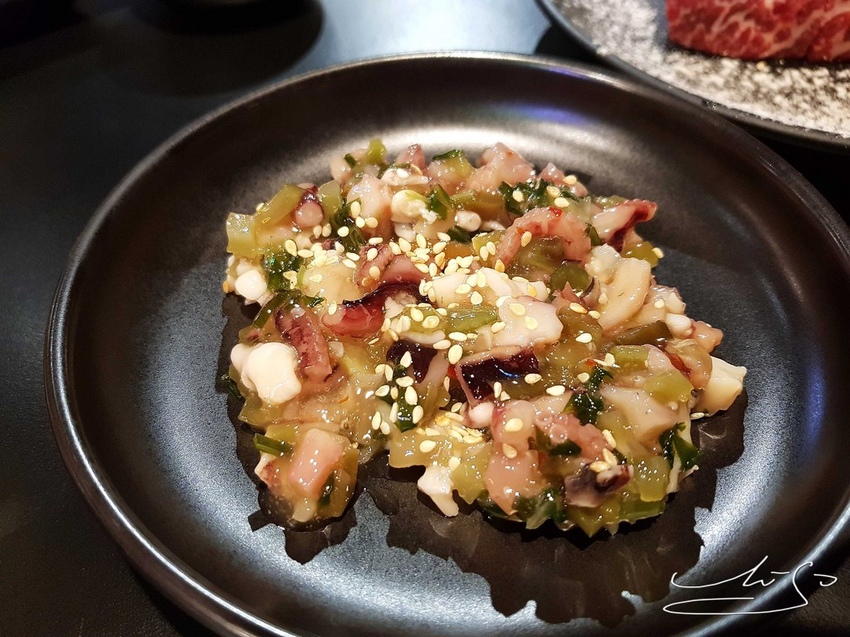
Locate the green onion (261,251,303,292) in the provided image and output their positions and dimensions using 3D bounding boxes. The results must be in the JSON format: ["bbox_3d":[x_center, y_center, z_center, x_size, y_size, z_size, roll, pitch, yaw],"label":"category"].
[{"bbox_3d":[-0.033,-0.011,0.150,0.009,0.004,0.008,7,49,5],"label":"green onion"}]

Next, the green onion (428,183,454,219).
[{"bbox_3d":[0.004,-0.031,0.170,0.005,0.004,0.008,-13,51,-12],"label":"green onion"}]

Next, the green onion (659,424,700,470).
[{"bbox_3d":[0.051,0.026,0.128,0.005,0.004,0.006,-13,50,-11],"label":"green onion"}]

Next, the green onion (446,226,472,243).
[{"bbox_3d":[0.009,-0.021,0.163,0.006,0.002,0.003,23,53,18],"label":"green onion"}]

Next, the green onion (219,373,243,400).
[{"bbox_3d":[-0.044,0.015,0.144,0.002,0.003,0.006,-34,58,-27],"label":"green onion"}]

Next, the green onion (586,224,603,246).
[{"bbox_3d":[0.044,-0.021,0.165,0.002,0.003,0.005,-9,50,-9],"label":"green onion"}]

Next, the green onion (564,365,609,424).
[{"bbox_3d":[0.032,0.015,0.126,0.007,0.004,0.010,14,50,11],"label":"green onion"}]

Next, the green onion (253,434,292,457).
[{"bbox_3d":[-0.030,0.025,0.127,0.007,0.003,0.003,9,50,7],"label":"green onion"}]

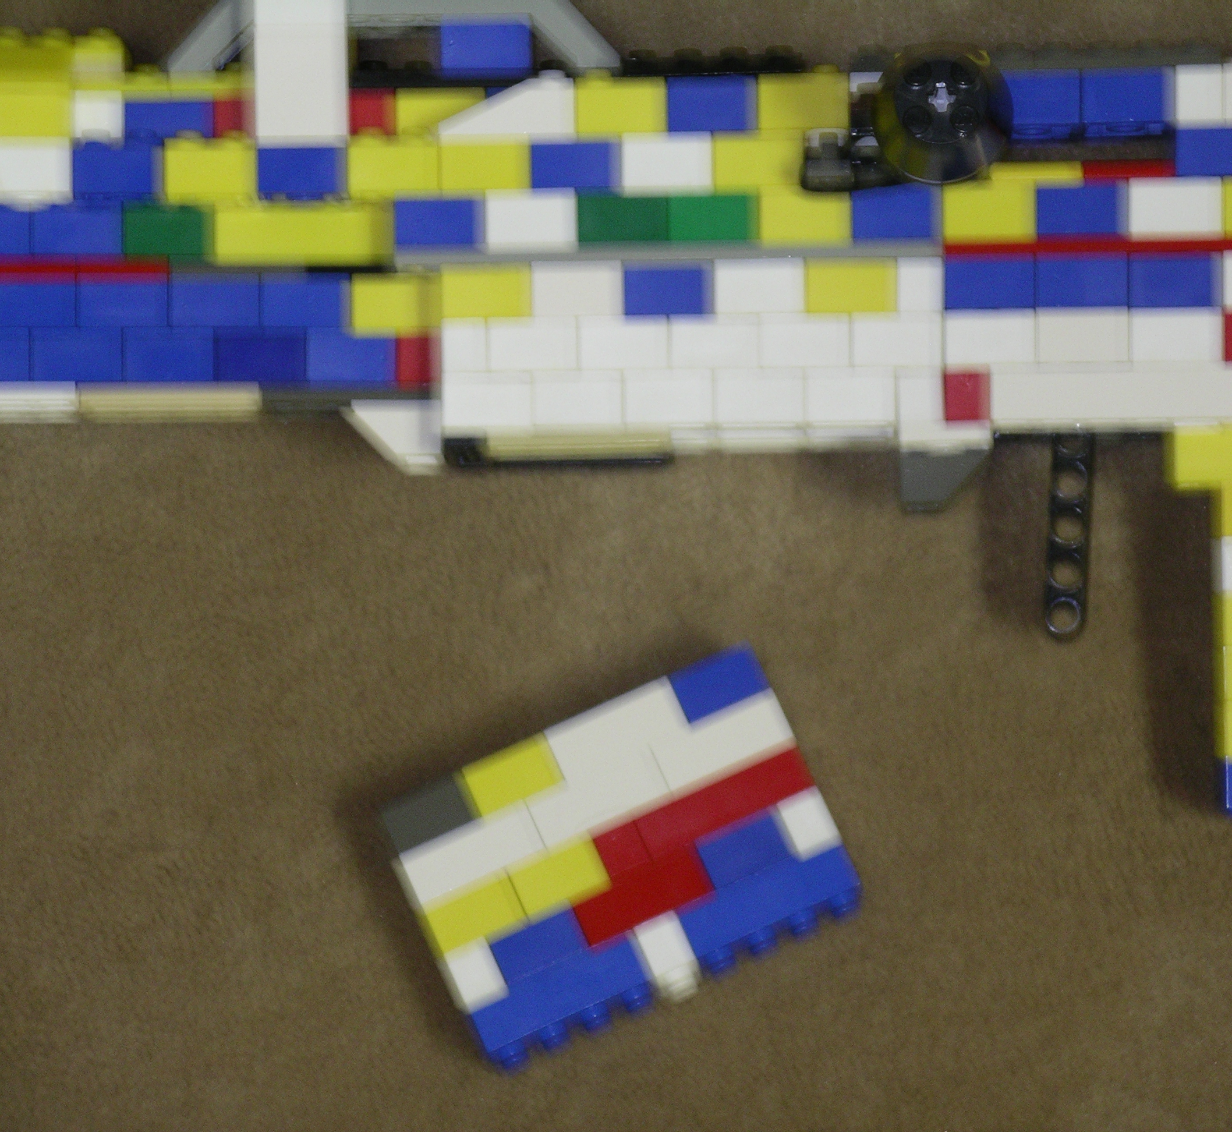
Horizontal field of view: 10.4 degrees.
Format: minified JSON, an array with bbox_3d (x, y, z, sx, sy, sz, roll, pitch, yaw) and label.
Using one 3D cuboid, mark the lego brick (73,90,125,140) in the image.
[{"bbox_3d":[-0.090,-0.079,1.193,0.008,0.010,0.011,0,85,3],"label":"lego brick"}]

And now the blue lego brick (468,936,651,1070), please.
[{"bbox_3d":[-0.009,0.077,1.214,0.032,0.016,0.011,-24,85,-2],"label":"blue lego brick"}]

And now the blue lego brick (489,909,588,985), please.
[{"bbox_3d":[-0.013,0.068,1.209,0.016,0.016,0.011,-24,83,0],"label":"blue lego brick"}]

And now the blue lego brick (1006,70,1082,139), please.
[{"bbox_3d":[0.073,-0.081,1.194,0.016,0.016,0.011,-1,84,0],"label":"blue lego brick"}]

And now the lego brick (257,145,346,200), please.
[{"bbox_3d":[-0.055,-0.070,1.197,0.016,0.016,0.011,-1,84,0],"label":"lego brick"}]

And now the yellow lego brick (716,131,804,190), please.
[{"bbox_3d":[0.025,-0.071,1.198,0.016,0.016,0.011,-1,84,0],"label":"yellow lego brick"}]

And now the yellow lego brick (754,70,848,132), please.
[{"bbox_3d":[0.033,-0.081,1.198,0.016,0.016,0.011,-1,84,0],"label":"yellow lego brick"}]

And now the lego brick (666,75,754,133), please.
[{"bbox_3d":[0.017,-0.082,1.205,0.016,0.016,0.010,-1,90,0],"label":"lego brick"}]

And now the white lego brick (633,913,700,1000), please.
[{"bbox_3d":[0.009,0.069,1.208,0.008,0.016,0.011,-24,83,0],"label":"white lego brick"}]

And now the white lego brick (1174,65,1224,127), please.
[{"bbox_3d":[0.102,-0.082,1.193,0.008,0.013,0.011,-1,83,5],"label":"white lego brick"}]

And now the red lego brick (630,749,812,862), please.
[{"bbox_3d":[0.019,0.042,1.197,0.032,0.015,0.011,-24,84,1],"label":"red lego brick"}]

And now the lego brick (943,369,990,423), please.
[{"bbox_3d":[0.061,-0.030,1.188,0.008,0.011,0.011,-1,83,3],"label":"lego brick"}]

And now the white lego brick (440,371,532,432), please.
[{"bbox_3d":[-0.022,-0.029,1.192,0.016,0.015,0.011,0,85,3],"label":"white lego brick"}]

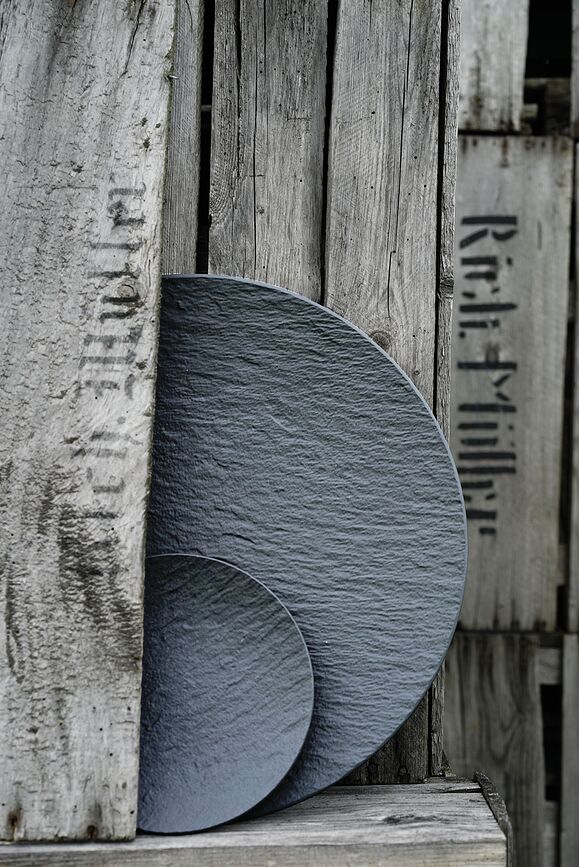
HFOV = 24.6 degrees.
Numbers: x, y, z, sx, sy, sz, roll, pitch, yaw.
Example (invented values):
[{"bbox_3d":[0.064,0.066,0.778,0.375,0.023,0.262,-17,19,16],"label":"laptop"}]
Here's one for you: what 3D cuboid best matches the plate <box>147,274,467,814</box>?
[{"bbox_3d":[-0.053,0.062,0.777,0.320,0.320,0.027,1,-12,-8],"label":"plate"}]

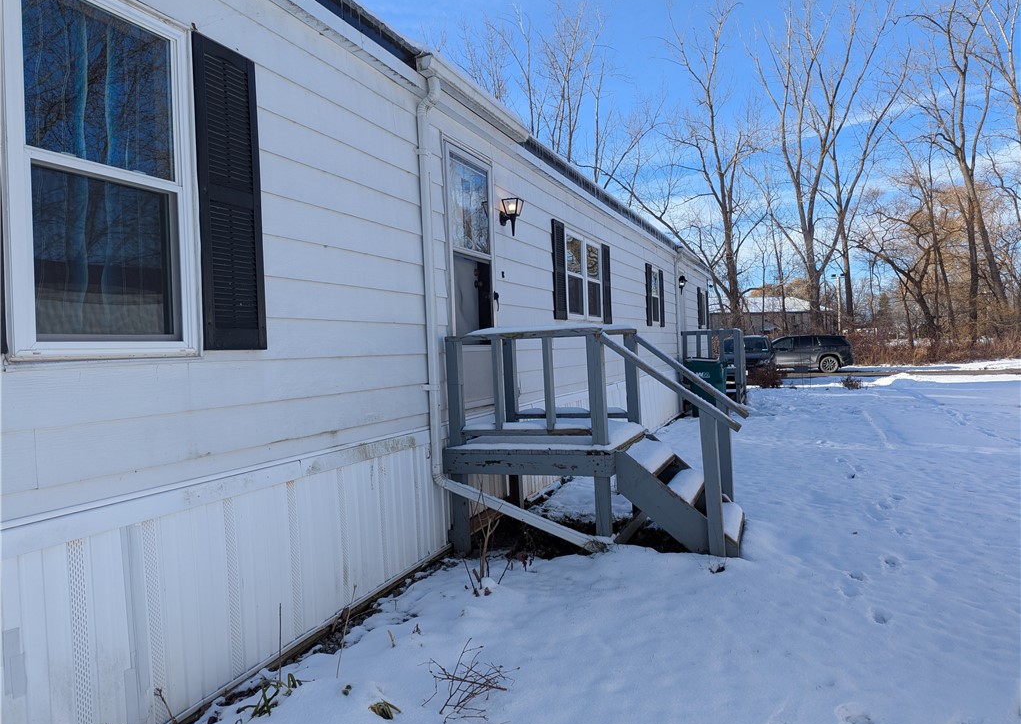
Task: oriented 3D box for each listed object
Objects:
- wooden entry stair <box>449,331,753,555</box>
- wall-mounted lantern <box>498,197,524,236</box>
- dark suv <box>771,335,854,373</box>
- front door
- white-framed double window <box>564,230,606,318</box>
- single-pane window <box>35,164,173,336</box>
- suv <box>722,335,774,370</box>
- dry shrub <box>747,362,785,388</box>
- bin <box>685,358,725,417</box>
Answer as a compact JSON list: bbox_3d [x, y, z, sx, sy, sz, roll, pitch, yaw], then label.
[{"bbox_3d":[0.702,0.491,5.219,2.000,1.490,1.270,-2,0,22],"label":"wooden entry stair"},{"bbox_3d":[0.013,-1.248,6.118,0.180,0.320,0.145,-2,0,22],"label":"wall-mounted lantern"},{"bbox_3d":[13.661,-0.313,33.900,5.050,1.760,1.980,-2,0,22],"label":"dark suv"},{"bbox_3d":[-0.268,-0.609,5.571,0.060,1.947,0.802,-2,0,22],"label":"front door"},{"bbox_3d":[0.900,-0.991,8.463,0.070,0.979,1.487,-2,0,22],"label":"white-framed double window"},{"bbox_3d":[-1.493,-0.381,2.648,0.045,0.602,0.578,-2,0,22],"label":"single-pane window"},{"bbox_3d":[9.839,-0.143,29.200,1.910,1.740,4.750,-2,0,22],"label":"suv"},{"bbox_3d":[7.944,0.402,22.122,1.250,0.820,1.300,-2,0,22],"label":"dry shrub"},{"bbox_3d":[3.830,0.483,13.711,0.750,1.090,0.650,-2,0,22],"label":"bin"}]

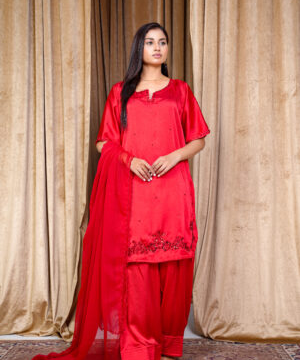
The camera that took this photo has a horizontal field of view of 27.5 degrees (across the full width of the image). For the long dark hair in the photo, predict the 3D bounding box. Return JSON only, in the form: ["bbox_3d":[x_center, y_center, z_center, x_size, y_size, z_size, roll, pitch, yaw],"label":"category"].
[{"bbox_3d":[-0.027,-0.505,2.960,0.240,0.510,0.220,-1,3,-18],"label":"long dark hair"}]

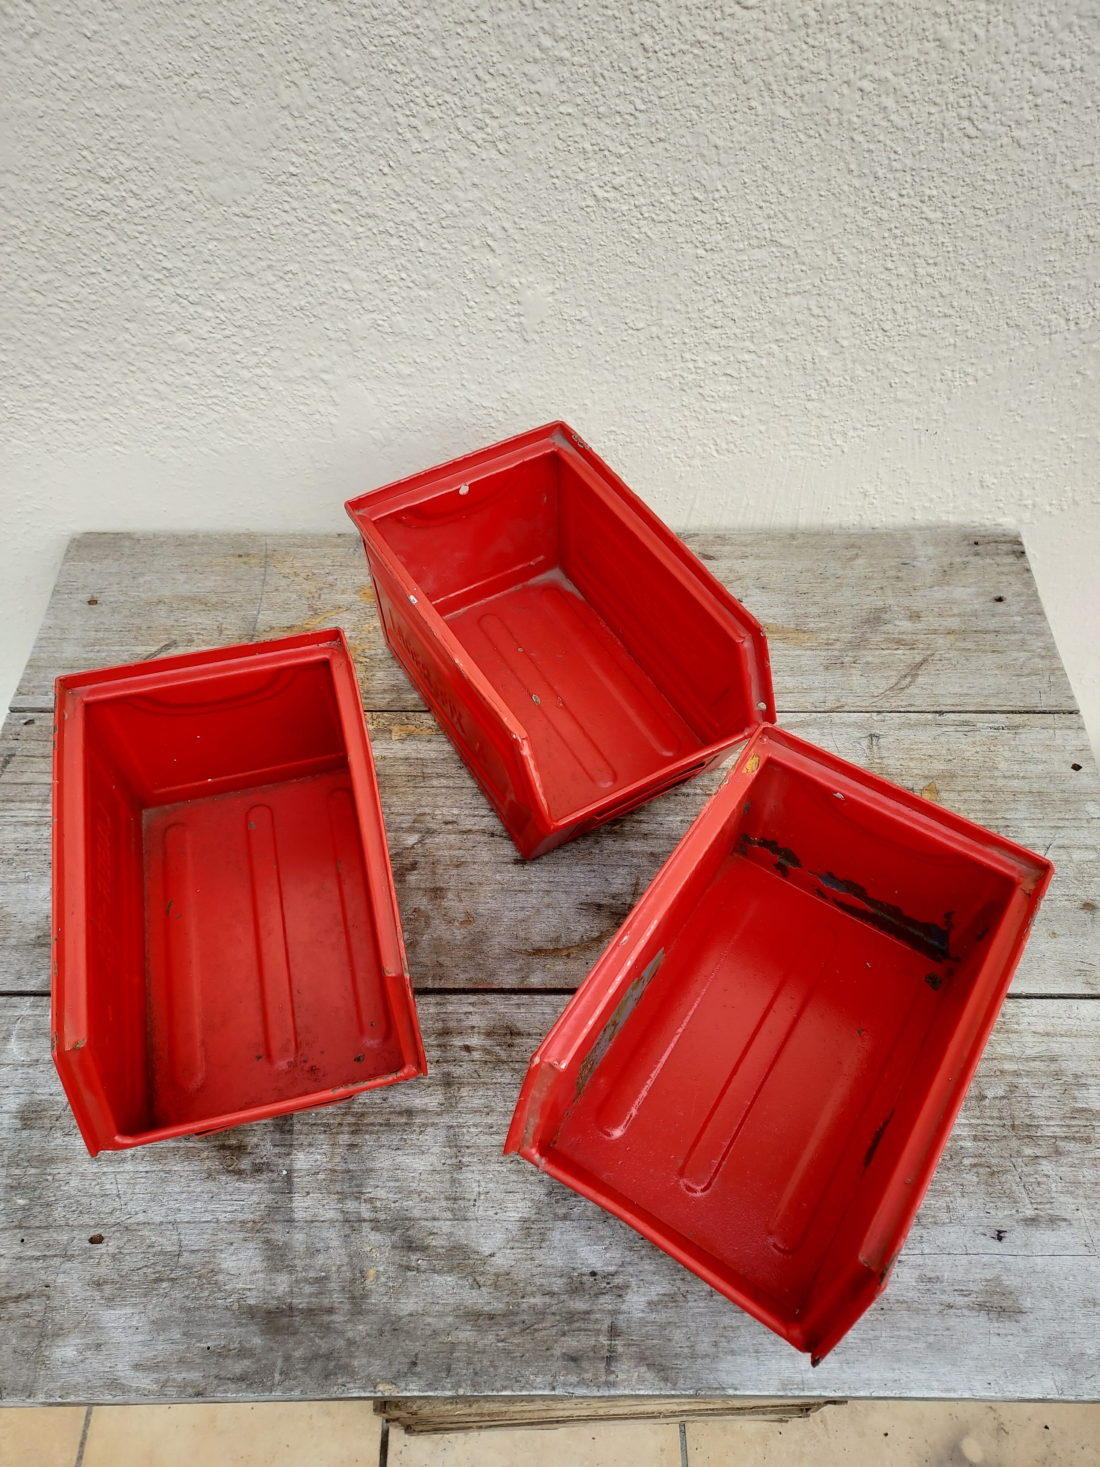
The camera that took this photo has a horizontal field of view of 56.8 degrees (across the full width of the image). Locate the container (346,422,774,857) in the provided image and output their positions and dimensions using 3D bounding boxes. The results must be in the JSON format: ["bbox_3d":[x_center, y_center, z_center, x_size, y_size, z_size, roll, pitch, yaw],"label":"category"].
[{"bbox_3d":[0.004,-0.050,0.617,0.148,0.125,0.231,-26,59,-17],"label":"container"}]

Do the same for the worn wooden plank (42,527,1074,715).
[{"bbox_3d":[-0.005,-0.077,0.725,0.710,0.022,0.168,0,55,0],"label":"worn wooden plank"}]

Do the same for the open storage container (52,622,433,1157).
[{"bbox_3d":[-0.155,0.084,0.525,0.148,0.125,0.231,-12,56,-8],"label":"open storage container"}]

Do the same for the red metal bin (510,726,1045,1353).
[{"bbox_3d":[0.105,0.142,0.484,0.148,0.125,0.231,28,60,18],"label":"red metal bin"}]

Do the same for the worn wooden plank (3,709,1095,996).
[{"bbox_3d":[-0.005,0.070,0.623,0.703,0.022,0.187,0,55,0],"label":"worn wooden plank"}]

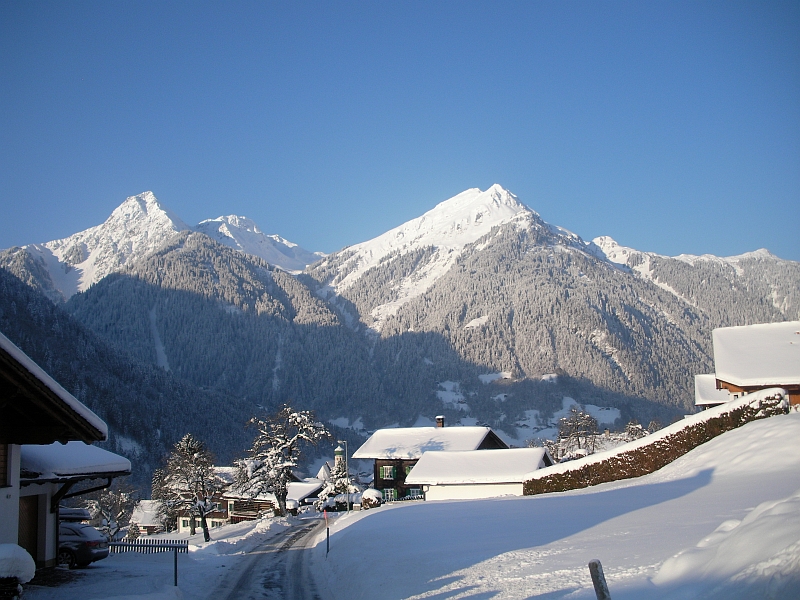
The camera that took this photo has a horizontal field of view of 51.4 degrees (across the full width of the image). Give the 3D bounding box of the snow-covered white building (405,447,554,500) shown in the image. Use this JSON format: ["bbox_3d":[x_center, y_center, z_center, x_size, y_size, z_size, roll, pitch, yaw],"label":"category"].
[{"bbox_3d":[6.921,14.312,67.651,10.130,4.200,9.210,-5,-9,24],"label":"snow-covered white building"}]

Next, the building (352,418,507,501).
[{"bbox_3d":[3.411,15.853,82.595,12.450,7.900,10.500,-6,-9,29],"label":"building"}]

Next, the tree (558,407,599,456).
[{"bbox_3d":[20.811,15.797,97.000,4.660,6.760,4.660,-2,-8,0],"label":"tree"}]

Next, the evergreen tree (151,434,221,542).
[{"bbox_3d":[-14.370,12.587,56.000,4.710,7.340,4.710,-2,-8,0],"label":"evergreen tree"}]

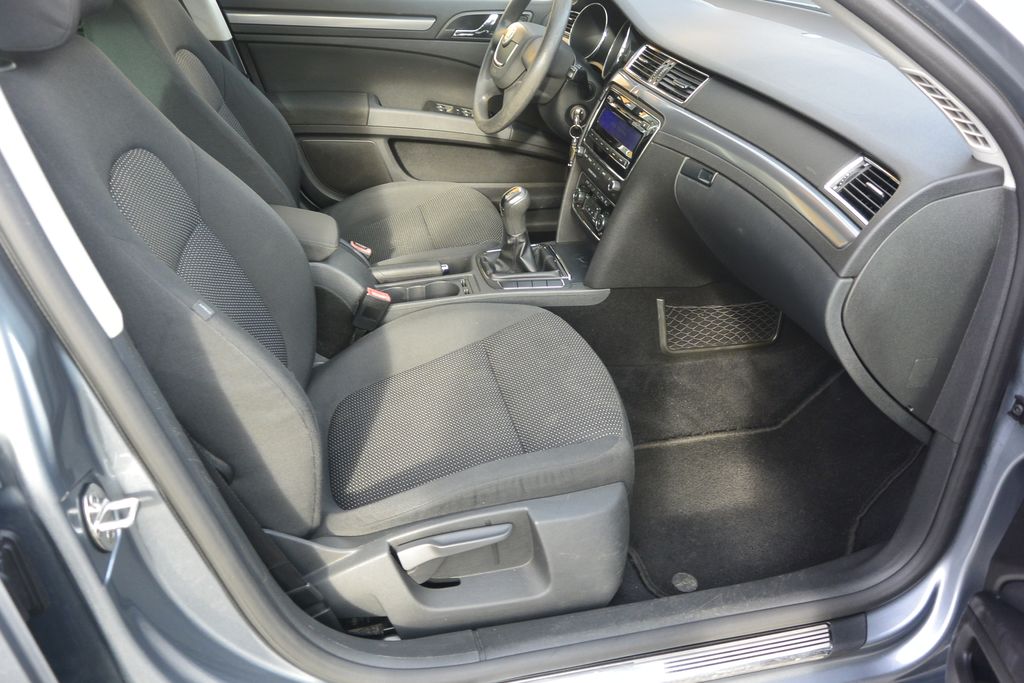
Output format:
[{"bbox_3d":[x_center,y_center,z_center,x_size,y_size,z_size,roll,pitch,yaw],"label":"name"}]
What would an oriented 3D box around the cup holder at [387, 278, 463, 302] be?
[{"bbox_3d":[-0.166,-0.062,1.377,0.148,0.062,0.075,-3,30,-13],"label":"cup holder"}]

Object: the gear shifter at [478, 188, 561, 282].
[{"bbox_3d":[0.015,-0.214,1.428,0.138,0.164,0.126,-3,30,-13],"label":"gear shifter"}]

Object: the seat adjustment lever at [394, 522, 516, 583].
[{"bbox_3d":[-0.071,0.255,0.923,0.134,0.063,0.036,-3,30,-13],"label":"seat adjustment lever"}]

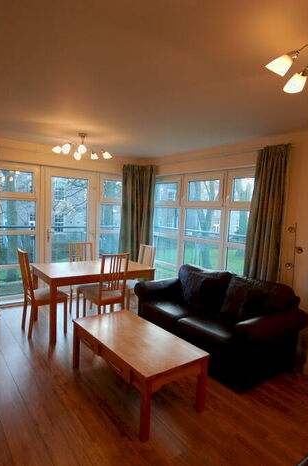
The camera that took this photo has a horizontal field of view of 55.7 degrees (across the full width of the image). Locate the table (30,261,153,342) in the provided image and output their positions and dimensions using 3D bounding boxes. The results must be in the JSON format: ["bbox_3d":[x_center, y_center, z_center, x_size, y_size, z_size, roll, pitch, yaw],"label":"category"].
[{"bbox_3d":[-0.813,0.829,3.972,1.400,0.740,0.850,-1,6,-36],"label":"table"}]

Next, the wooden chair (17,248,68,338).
[{"bbox_3d":[-1.361,0.710,3.526,0.480,1.000,0.440,-1,7,-36],"label":"wooden chair"}]

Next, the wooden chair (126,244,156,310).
[{"bbox_3d":[-0.296,0.692,4.229,0.480,1.000,0.440,-1,7,-36],"label":"wooden chair"}]

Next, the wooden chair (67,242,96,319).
[{"bbox_3d":[-0.964,0.676,4.158,0.430,1.000,0.510,-1,6,-38],"label":"wooden chair"}]

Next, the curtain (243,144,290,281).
[{"bbox_3d":[1.321,0.172,3.455,0.160,2.320,0.470,-1,6,-35],"label":"curtain"}]

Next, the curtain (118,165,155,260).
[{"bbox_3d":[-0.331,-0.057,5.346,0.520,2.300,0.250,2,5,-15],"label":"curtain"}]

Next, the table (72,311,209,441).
[{"bbox_3d":[-0.181,1.124,2.536,0.608,0.462,1.168,-2,7,-39],"label":"table"}]

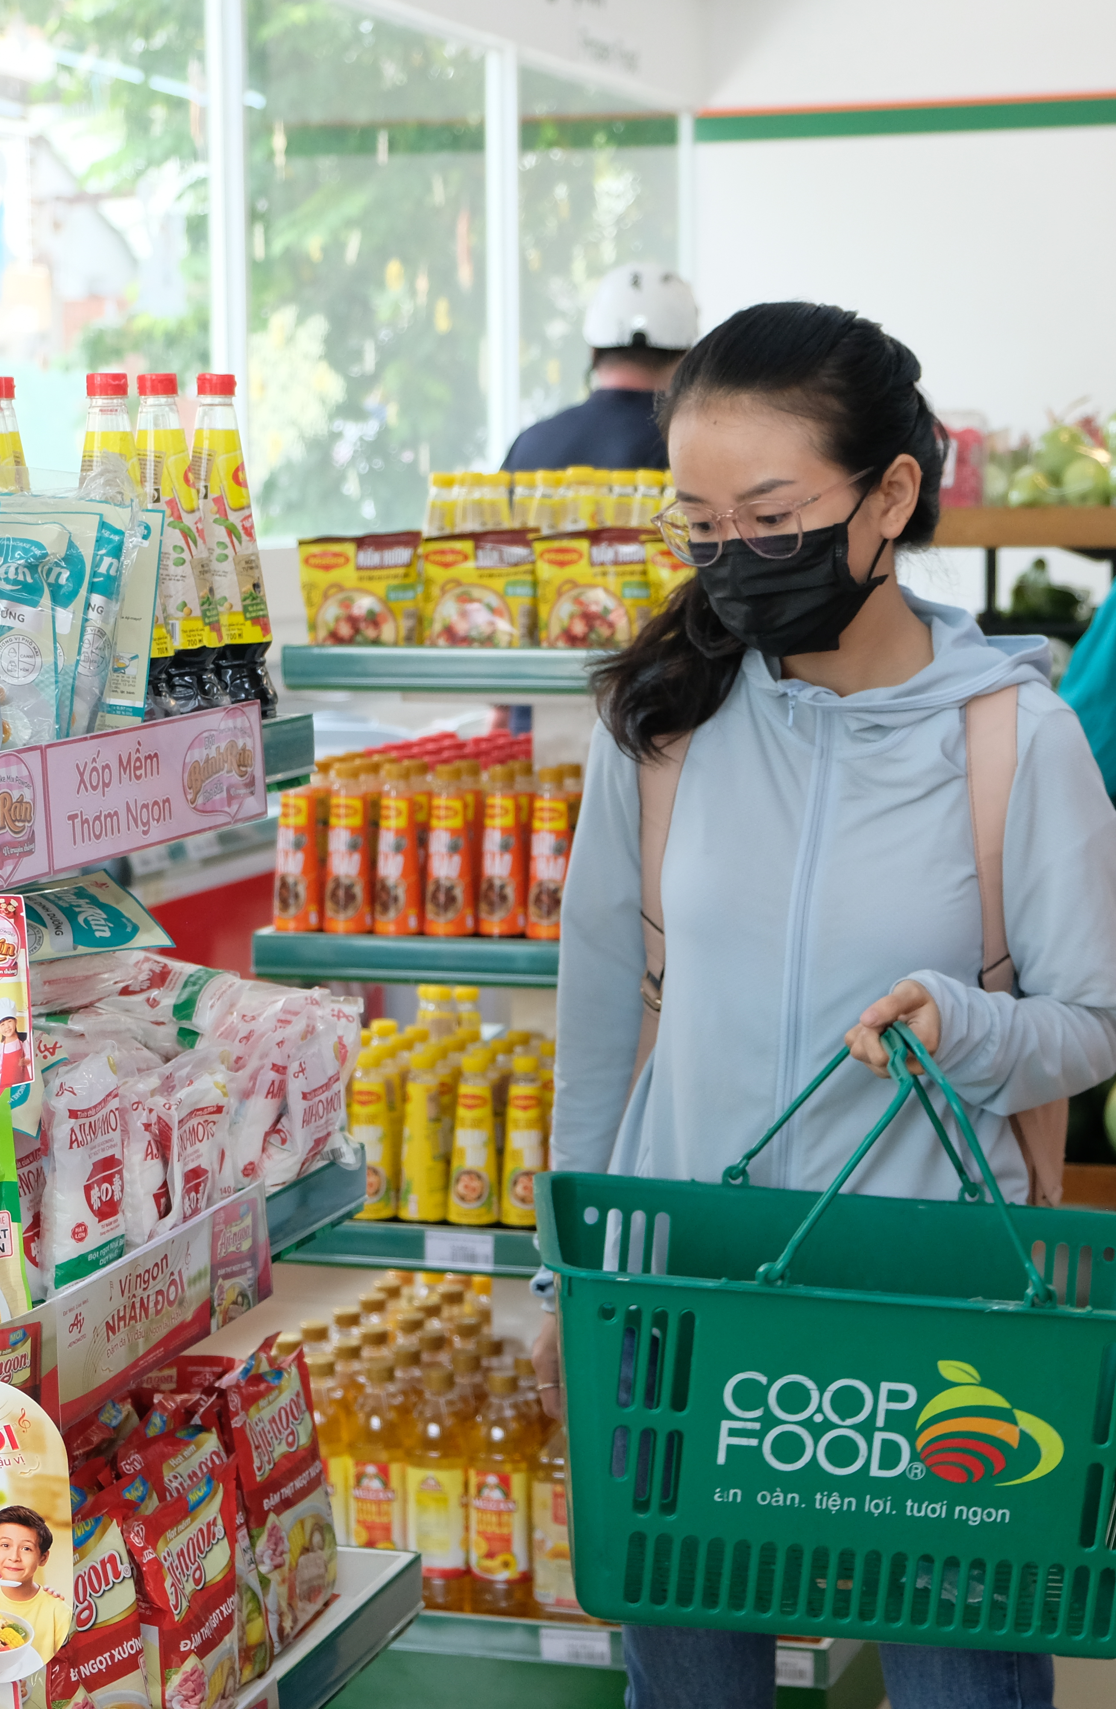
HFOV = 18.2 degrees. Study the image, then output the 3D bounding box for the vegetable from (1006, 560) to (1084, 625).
[{"bbox_3d":[0.879,-0.471,6.287,0.137,0.111,0.125,1,7,18],"label":"vegetable"}]

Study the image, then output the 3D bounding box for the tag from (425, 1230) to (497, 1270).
[{"bbox_3d":[-0.108,0.445,3.919,0.081,0.042,0.004,2,7,19],"label":"tag"}]

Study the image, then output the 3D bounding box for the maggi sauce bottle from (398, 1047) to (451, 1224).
[{"bbox_3d":[-0.154,0.330,4.101,0.064,0.197,0.064,-1,7,0],"label":"maggi sauce bottle"}]

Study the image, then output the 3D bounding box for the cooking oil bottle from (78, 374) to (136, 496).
[{"bbox_3d":[-0.325,-0.215,2.567,0.080,0.275,0.080,1,7,18],"label":"cooking oil bottle"}]

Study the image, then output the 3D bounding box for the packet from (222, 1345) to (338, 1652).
[{"bbox_3d":[-0.226,0.490,2.660,0.045,0.210,0.130,-7,4,19],"label":"packet"}]

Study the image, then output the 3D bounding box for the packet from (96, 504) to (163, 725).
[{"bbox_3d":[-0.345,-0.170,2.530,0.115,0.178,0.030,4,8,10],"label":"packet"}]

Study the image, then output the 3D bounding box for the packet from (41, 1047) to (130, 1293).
[{"bbox_3d":[-0.318,0.217,2.362,0.040,0.168,0.110,2,8,24],"label":"packet"}]

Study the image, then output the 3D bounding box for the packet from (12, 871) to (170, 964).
[{"bbox_3d":[-0.381,0.056,2.505,0.178,0.025,0.147,-6,24,-27],"label":"packet"}]

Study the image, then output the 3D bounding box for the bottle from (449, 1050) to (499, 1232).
[{"bbox_3d":[-0.096,0.328,4.024,0.058,0.189,0.058,-1,7,0],"label":"bottle"}]

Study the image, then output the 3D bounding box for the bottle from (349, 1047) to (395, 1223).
[{"bbox_3d":[-0.218,0.328,4.066,0.058,0.189,0.058,-1,7,0],"label":"bottle"}]

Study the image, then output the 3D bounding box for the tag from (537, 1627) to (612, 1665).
[{"bbox_3d":[0.020,0.875,3.854,0.081,0.042,0.004,2,7,19],"label":"tag"}]

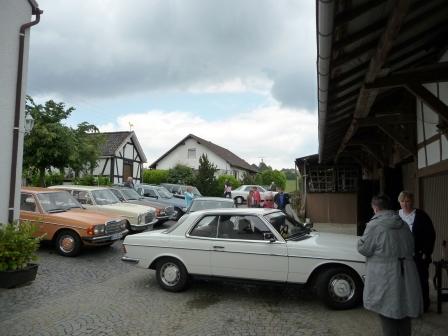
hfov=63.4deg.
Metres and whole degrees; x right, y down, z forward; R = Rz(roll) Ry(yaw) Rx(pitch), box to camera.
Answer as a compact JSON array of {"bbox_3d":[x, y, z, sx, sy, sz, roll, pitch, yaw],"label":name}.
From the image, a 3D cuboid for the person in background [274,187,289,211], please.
[{"bbox_3d":[2.411,1.668,15.232,0.580,1.720,0.380,0,-5,9],"label":"person in background"}]

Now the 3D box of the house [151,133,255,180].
[{"bbox_3d":[-1.660,0.200,47.500,11.200,7.300,13.000,0,-4,18],"label":"house"}]

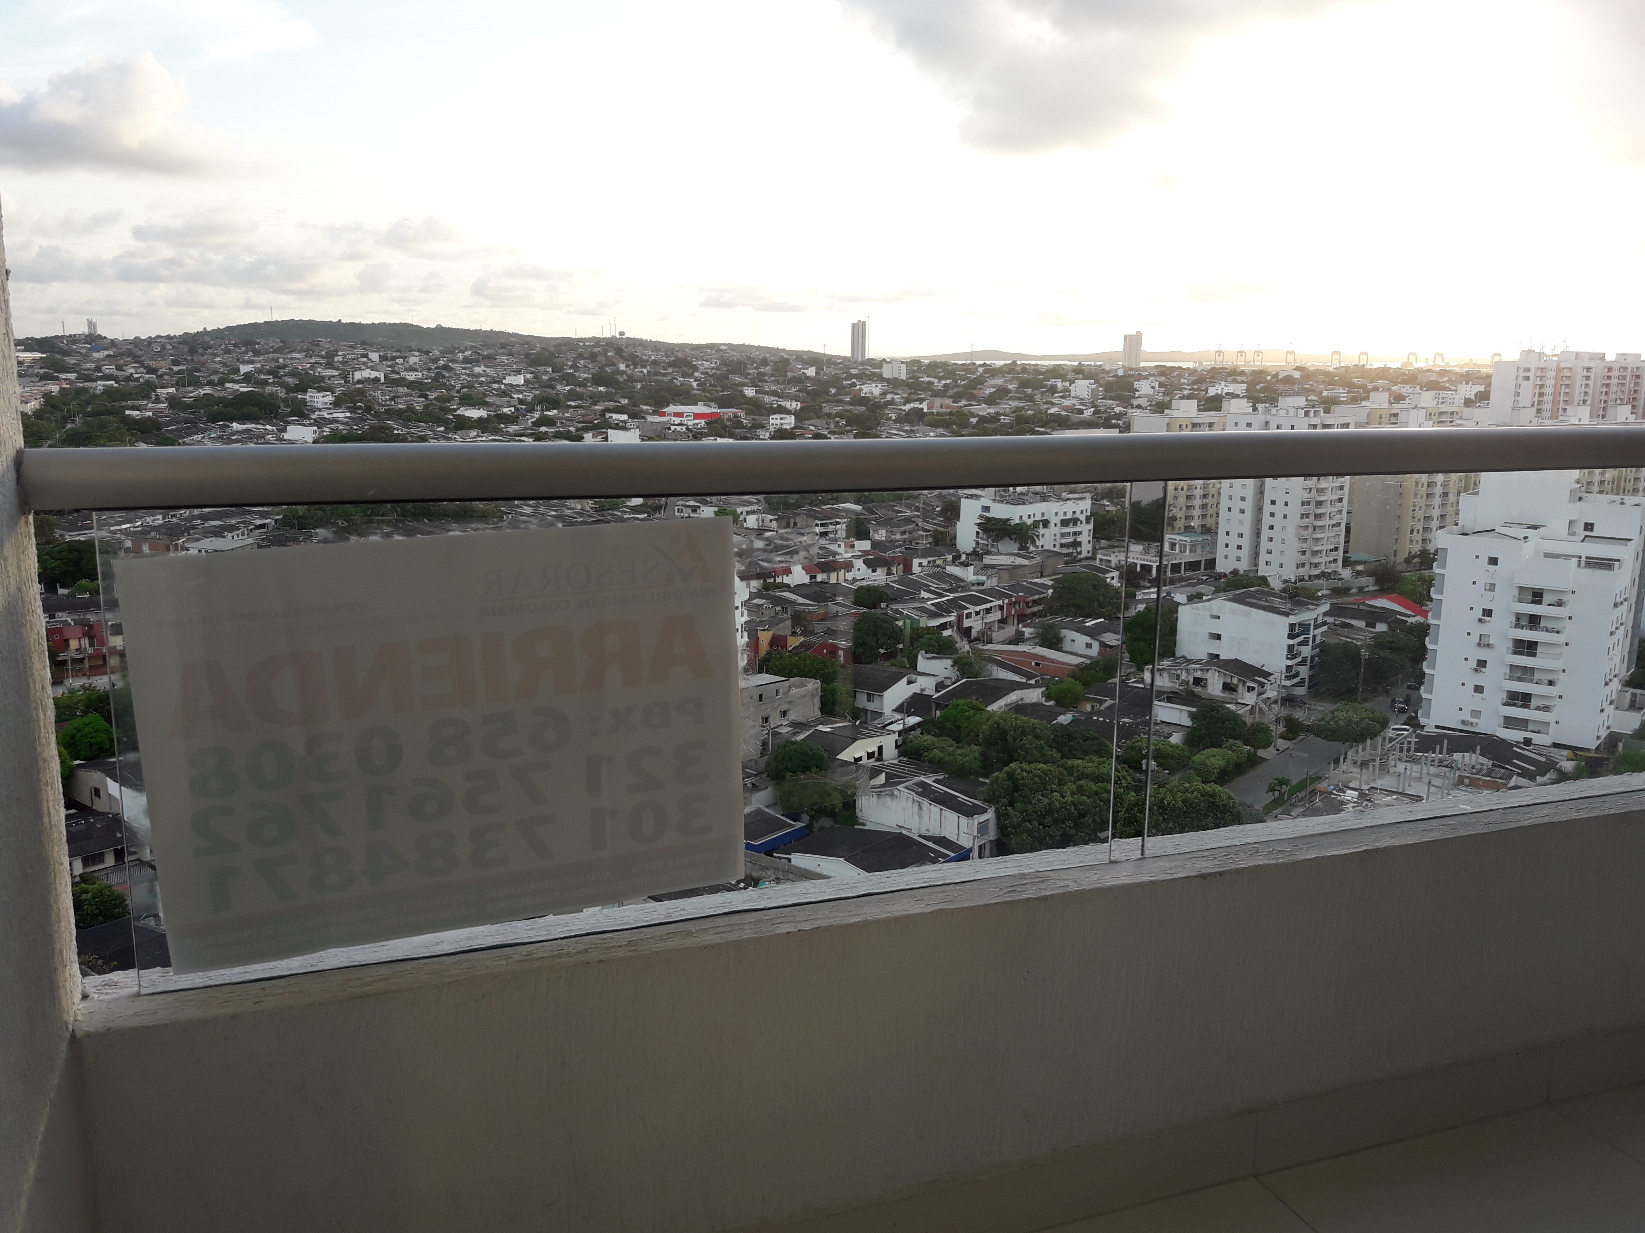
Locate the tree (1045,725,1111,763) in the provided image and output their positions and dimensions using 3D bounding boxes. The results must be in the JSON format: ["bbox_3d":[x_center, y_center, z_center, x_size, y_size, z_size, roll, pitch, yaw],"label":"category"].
[{"bbox_3d":[27.900,14.400,145.150,7.150,5.500,6.940,2,11,11],"label":"tree"}]

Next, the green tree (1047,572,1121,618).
[{"bbox_3d":[45.130,-2.800,230.620,12.500,9.000,12.000,0,11,0],"label":"green tree"}]

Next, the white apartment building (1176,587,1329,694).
[{"bbox_3d":[54.880,2.940,169.990,13.600,12.400,12.600,10,14,38],"label":"white apartment building"}]

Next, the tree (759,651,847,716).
[{"bbox_3d":[-2.040,7.570,156.530,10.200,7.600,8.500,0,11,-1],"label":"tree"}]

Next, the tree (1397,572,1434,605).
[{"bbox_3d":[105.680,-4.390,235.570,7.640,7.320,7.420,5,12,24],"label":"tree"}]

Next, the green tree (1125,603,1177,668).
[{"bbox_3d":[43.450,3.000,177.090,6.800,9.300,6.500,3,12,14],"label":"green tree"}]

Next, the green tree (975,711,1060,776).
[{"bbox_3d":[20.830,13.850,141.860,8.910,7.840,8.640,2,11,9],"label":"green tree"}]

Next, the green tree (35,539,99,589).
[{"bbox_3d":[-131.200,-9.270,231.980,12.500,8.700,11.000,-6,13,-29],"label":"green tree"}]

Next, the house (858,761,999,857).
[{"bbox_3d":[10.350,19.210,129.280,4.200,6.000,17.000,-8,14,-35],"label":"house"}]

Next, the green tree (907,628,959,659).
[{"bbox_3d":[16.160,4.300,195.700,7.560,5.720,7.330,1,11,5],"label":"green tree"}]

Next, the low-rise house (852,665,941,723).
[{"bbox_3d":[8.960,10.330,169.810,6.000,6.600,11.500,10,15,39],"label":"low-rise house"}]

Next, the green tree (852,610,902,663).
[{"bbox_3d":[7.920,3.290,193.000,7.460,8.760,7.230,0,11,2],"label":"green tree"}]

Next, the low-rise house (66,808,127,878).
[{"bbox_3d":[-63.980,20.080,114.820,7.500,4.200,7.500,-9,15,-40],"label":"low-rise house"}]

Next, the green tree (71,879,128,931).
[{"bbox_3d":[-51.530,20.930,94.770,4.800,4.800,4.500,-6,13,-29],"label":"green tree"}]

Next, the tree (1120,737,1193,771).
[{"bbox_3d":[36.070,15.110,143.910,7.780,4.580,7.550,3,12,14],"label":"tree"}]

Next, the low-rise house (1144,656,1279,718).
[{"bbox_3d":[46.730,8.130,159.520,13.600,6.200,6.800,9,14,35],"label":"low-rise house"}]

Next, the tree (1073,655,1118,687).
[{"bbox_3d":[37.040,7.600,180.070,6.090,5.300,5.900,2,11,12],"label":"tree"}]

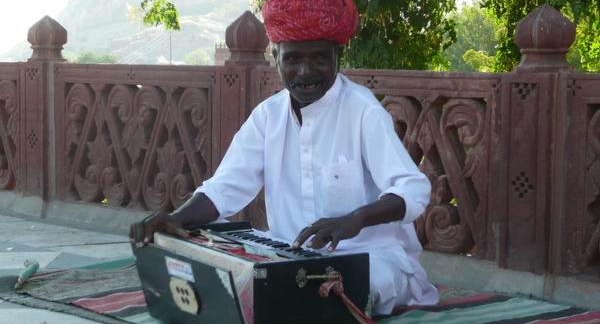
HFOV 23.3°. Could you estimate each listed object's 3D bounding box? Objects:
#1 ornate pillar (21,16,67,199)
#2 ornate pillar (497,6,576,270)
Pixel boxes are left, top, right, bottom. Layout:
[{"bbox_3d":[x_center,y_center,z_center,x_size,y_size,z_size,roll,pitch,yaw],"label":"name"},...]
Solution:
[{"bbox_3d":[-0.991,-0.219,5.763,0.165,0.721,0.168,-5,7,-43],"label":"ornate pillar"},{"bbox_3d":[0.665,-0.067,3.980,0.165,0.721,0.168,-5,7,-43],"label":"ornate pillar"}]

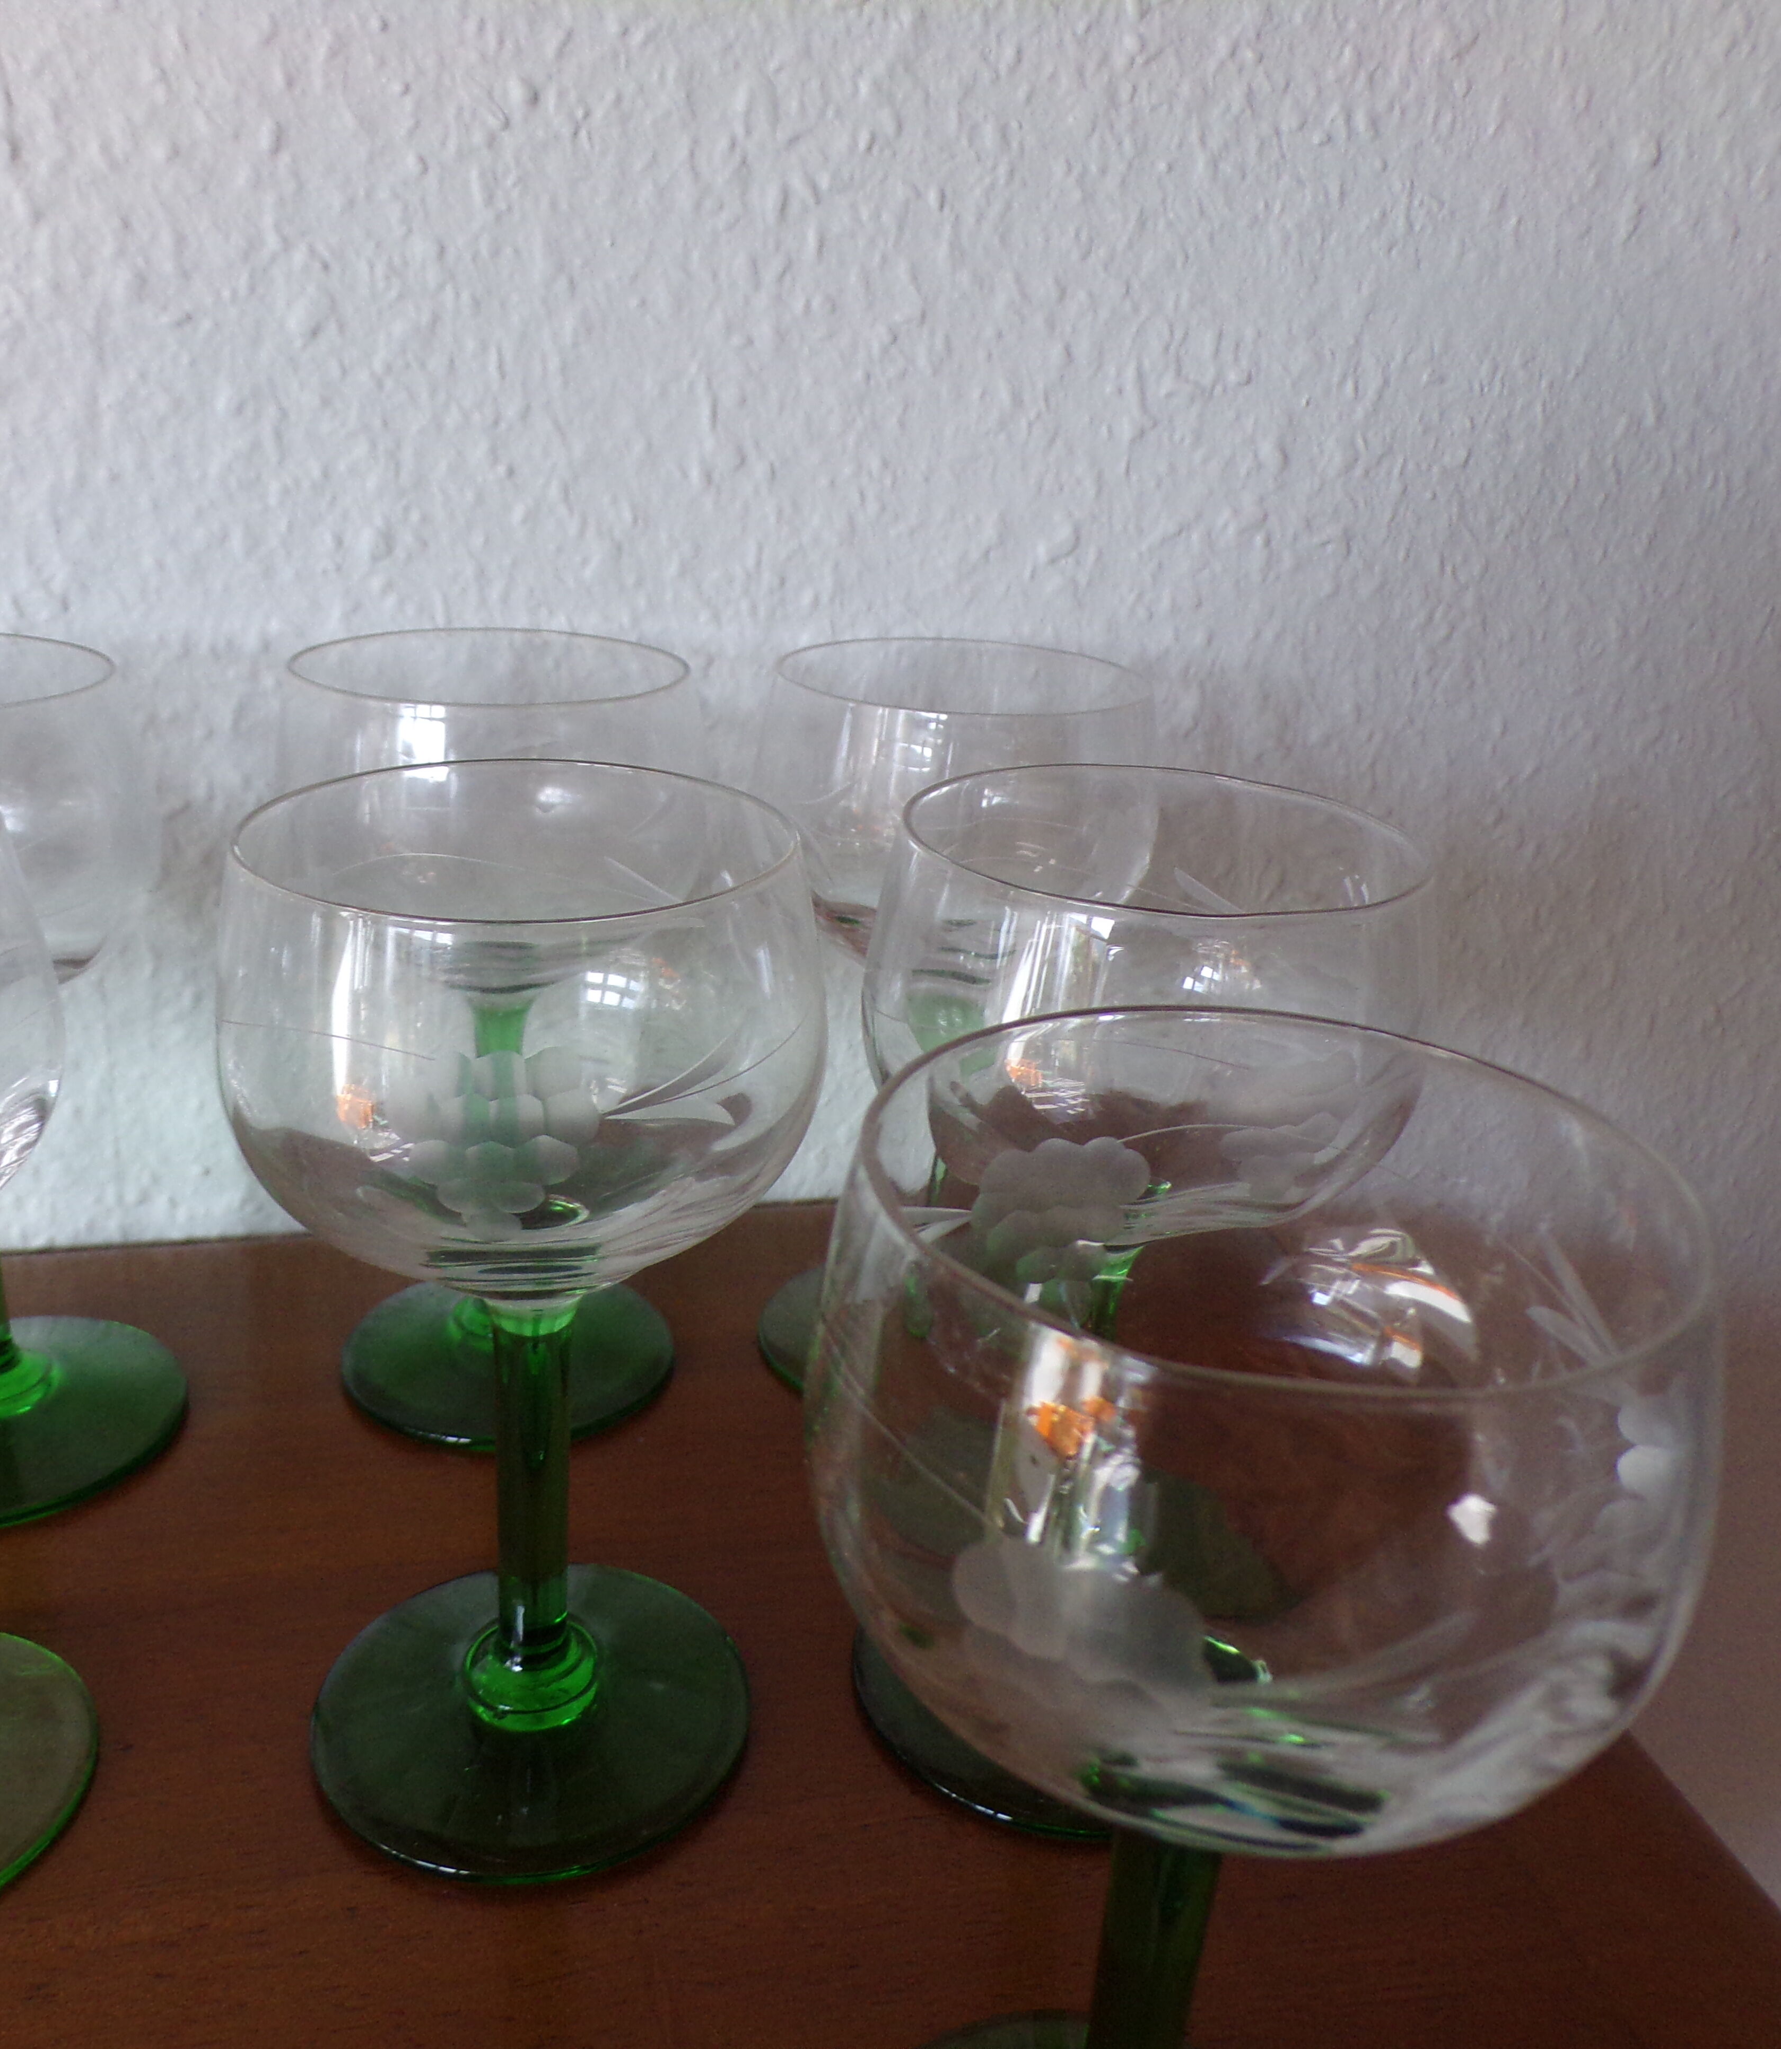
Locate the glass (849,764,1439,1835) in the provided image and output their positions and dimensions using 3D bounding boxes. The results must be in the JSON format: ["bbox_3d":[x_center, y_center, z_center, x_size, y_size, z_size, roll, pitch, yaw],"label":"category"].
[{"bbox_3d":[0.032,0.040,0.271,0.076,0.138,0.076,3,22,0],"label":"glass"}]

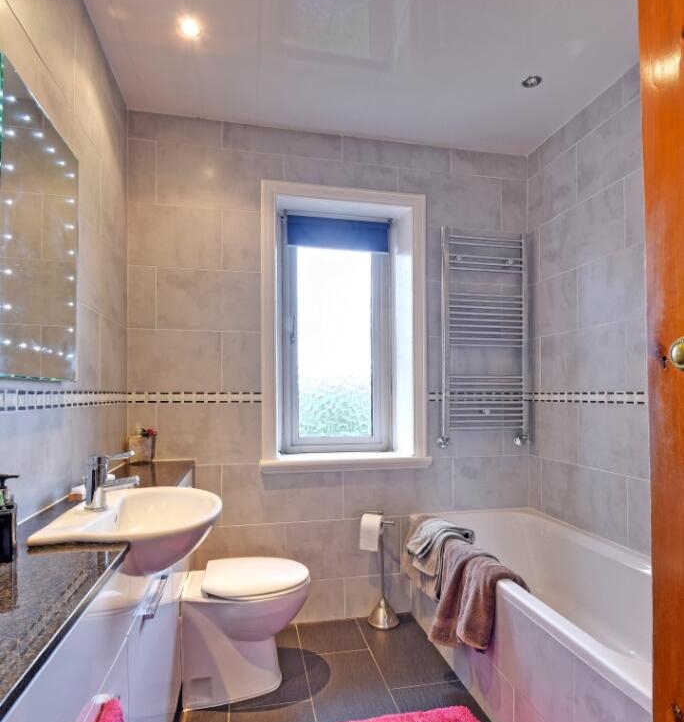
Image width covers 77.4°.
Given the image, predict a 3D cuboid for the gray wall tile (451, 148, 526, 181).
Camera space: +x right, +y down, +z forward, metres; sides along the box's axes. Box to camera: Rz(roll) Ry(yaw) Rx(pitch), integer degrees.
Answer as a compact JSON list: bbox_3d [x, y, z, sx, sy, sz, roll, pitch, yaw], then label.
[{"bbox_3d":[0.851,-1.125,2.454,0.482,0.154,0.012,1,-3,-12],"label":"gray wall tile"}]

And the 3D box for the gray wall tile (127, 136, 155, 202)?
[{"bbox_3d":[-0.949,-0.902,2.034,0.127,0.298,0.012,0,-2,-11],"label":"gray wall tile"}]

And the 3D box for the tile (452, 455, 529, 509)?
[{"bbox_3d":[0.819,0.665,2.331,0.455,0.294,0.012,0,-2,-11],"label":"tile"}]

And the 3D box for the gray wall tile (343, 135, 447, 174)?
[{"bbox_3d":[0.303,-1.106,2.290,0.602,0.141,0.012,0,-2,-11],"label":"gray wall tile"}]

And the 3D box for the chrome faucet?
[{"bbox_3d":[-0.642,0.335,1.196,0.138,0.152,0.052,1,-3,-12],"label":"chrome faucet"}]

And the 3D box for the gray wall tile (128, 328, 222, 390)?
[{"bbox_3d":[-0.793,-0.003,2.050,0.424,0.287,0.012,1,-3,-12],"label":"gray wall tile"}]

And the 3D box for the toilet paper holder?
[{"bbox_3d":[0.202,1.021,2.108,0.160,0.540,0.150,0,-2,-11],"label":"toilet paper holder"}]

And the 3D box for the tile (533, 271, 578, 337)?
[{"bbox_3d":[1.095,-0.286,2.229,0.012,0.300,0.360,0,-2,-11],"label":"tile"}]

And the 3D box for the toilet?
[{"bbox_3d":[-0.370,1.067,1.698,0.495,0.430,0.350,0,-2,-11],"label":"toilet"}]

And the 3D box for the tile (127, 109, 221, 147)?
[{"bbox_3d":[-0.810,-1.131,2.097,0.432,0.137,0.012,1,-3,-12],"label":"tile"}]

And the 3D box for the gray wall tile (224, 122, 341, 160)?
[{"bbox_3d":[-0.287,-1.111,2.172,0.602,0.141,0.012,0,-2,-11],"label":"gray wall tile"}]

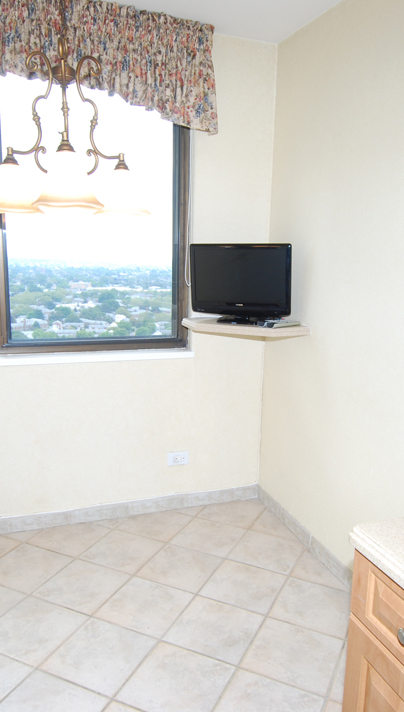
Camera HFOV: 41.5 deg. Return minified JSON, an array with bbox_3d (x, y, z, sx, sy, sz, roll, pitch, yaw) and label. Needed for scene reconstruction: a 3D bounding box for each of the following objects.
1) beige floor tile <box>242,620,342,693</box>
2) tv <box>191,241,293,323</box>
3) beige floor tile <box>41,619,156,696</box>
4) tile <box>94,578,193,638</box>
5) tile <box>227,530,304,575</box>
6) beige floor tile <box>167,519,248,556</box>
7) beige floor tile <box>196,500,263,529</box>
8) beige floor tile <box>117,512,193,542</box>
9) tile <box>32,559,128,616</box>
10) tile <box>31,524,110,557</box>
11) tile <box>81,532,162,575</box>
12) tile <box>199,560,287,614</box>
[{"bbox_3d":[0.352,1.138,2.031,0.323,0.010,0.323,6,10,24],"label":"beige floor tile"},{"bbox_3d":[0.186,-0.361,2.665,0.505,0.389,0.170,6,11,24],"label":"tv"},{"bbox_3d":[-0.378,1.124,2.002,0.323,0.010,0.323,6,10,24],"label":"beige floor tile"},{"bbox_3d":[-0.233,1.042,2.217,0.312,0.010,0.312,6,11,24],"label":"tile"},{"bbox_3d":[0.312,0.967,2.616,0.308,0.015,0.308,6,11,24],"label":"tile"},{"bbox_3d":[0.034,0.938,2.743,0.308,0.015,0.308,6,11,24],"label":"beige floor tile"},{"bbox_3d":[0.172,0.906,3.071,0.312,0.010,0.312,6,11,24],"label":"beige floor tile"},{"bbox_3d":[-0.255,0.909,2.869,0.308,0.015,0.308,6,11,24],"label":"beige floor tile"},{"bbox_3d":[-0.540,1.050,2.430,0.323,0.010,0.323,6,10,24],"label":"tile"},{"bbox_3d":[-0.669,0.925,2.716,0.308,0.015,0.308,6,11,24],"label":"tile"},{"bbox_3d":[-0.386,0.968,2.635,0.312,0.010,0.312,6,11,24],"label":"tile"},{"bbox_3d":[0.195,1.064,2.459,0.323,0.010,0.323,6,10,24],"label":"tile"}]

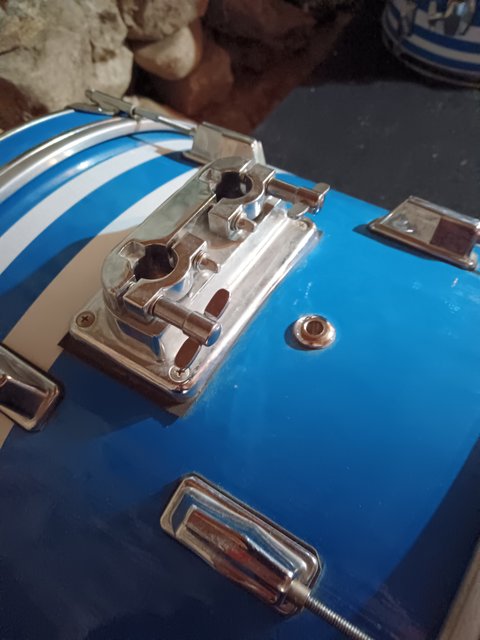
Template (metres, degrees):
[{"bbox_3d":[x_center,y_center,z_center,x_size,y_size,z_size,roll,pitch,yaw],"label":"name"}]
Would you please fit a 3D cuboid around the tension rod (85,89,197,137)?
[{"bbox_3d":[-0.085,-0.171,0.411,0.112,0.014,0.015,27,34,20],"label":"tension rod"}]

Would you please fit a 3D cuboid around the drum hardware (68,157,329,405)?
[{"bbox_3d":[-0.015,-0.031,0.265,0.079,0.053,0.140,27,58,20],"label":"drum hardware"}]

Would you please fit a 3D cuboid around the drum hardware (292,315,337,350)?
[{"bbox_3d":[0.039,0.006,0.258,0.021,0.005,0.021,-1,54,2],"label":"drum hardware"}]

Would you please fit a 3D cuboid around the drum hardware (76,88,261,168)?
[{"bbox_3d":[-0.058,-0.153,0.402,0.180,0.025,0.029,27,34,20],"label":"drum hardware"}]

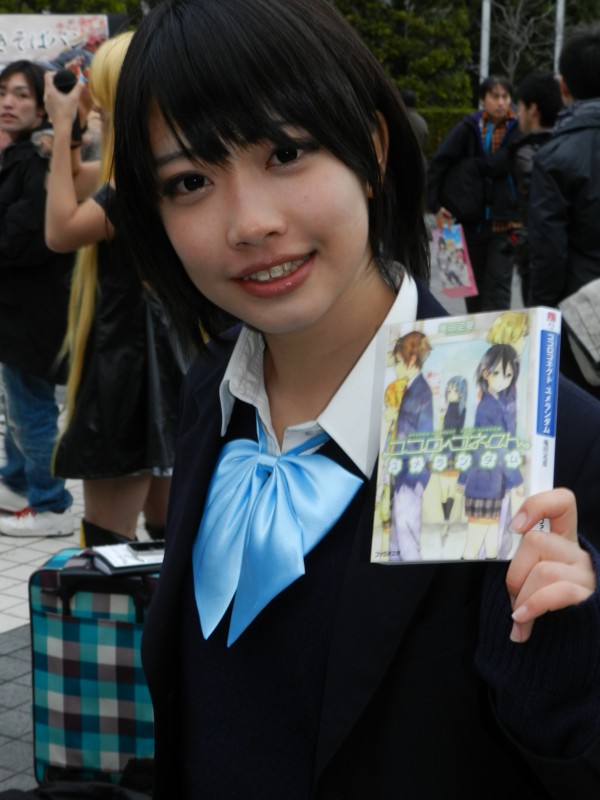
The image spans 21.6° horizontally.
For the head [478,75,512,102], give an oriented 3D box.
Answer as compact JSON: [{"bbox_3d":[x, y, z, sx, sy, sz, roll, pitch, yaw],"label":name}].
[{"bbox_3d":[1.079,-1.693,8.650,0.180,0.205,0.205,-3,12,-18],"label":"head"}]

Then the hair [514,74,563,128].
[{"bbox_3d":[1.011,-1.265,6.650,0.185,0.225,0.210,-10,16,-42],"label":"hair"}]

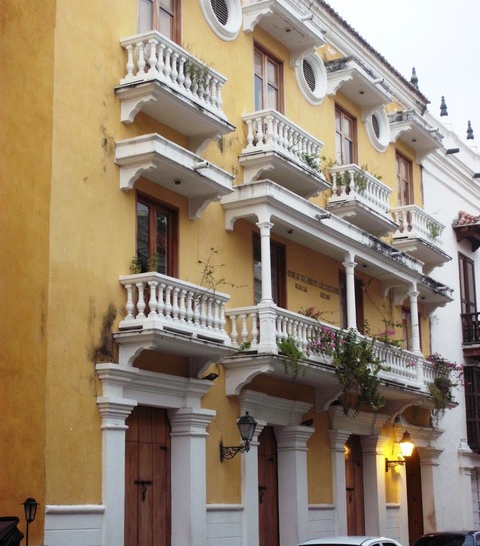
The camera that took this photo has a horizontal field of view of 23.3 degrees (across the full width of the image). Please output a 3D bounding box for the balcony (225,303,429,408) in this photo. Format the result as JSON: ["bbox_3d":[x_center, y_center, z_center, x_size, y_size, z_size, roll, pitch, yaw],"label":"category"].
[{"bbox_3d":[2.221,2.193,25.248,0.980,1.540,9.200,-7,-13,26],"label":"balcony"}]

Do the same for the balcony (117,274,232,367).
[{"bbox_3d":[-0.944,0.882,18.372,0.721,1.339,2.659,-7,-13,27],"label":"balcony"}]

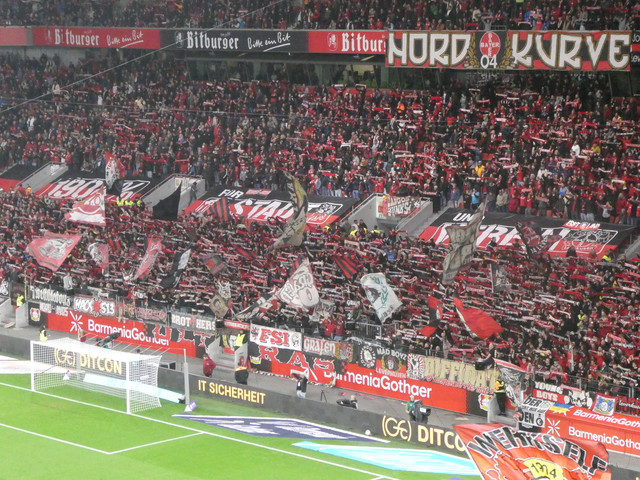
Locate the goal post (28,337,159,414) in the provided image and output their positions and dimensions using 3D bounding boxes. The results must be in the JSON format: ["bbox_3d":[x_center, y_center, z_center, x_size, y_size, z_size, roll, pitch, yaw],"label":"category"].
[{"bbox_3d":[-11.116,6.620,82.624,7.560,2.500,2.100,7,10,44],"label":"goal post"}]

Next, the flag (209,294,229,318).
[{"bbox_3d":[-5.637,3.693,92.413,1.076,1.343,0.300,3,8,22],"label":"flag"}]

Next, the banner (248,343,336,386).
[{"bbox_3d":[-1.554,6.512,87.802,6.700,1.450,0.100,7,10,44],"label":"banner"}]

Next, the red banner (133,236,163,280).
[{"bbox_3d":[-10.294,1.104,99.300,1.800,2.600,0.450,1,7,6],"label":"red banner"}]

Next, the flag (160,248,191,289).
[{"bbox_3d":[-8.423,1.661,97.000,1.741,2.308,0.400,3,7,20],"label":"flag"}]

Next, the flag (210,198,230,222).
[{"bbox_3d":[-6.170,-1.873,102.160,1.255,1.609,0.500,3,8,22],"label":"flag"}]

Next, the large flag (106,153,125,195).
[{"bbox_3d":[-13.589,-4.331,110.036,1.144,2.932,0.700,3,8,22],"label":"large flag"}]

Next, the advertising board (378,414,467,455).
[{"bbox_3d":[4.640,8.565,73.414,5.100,0.950,0.200,7,10,44],"label":"advertising board"}]

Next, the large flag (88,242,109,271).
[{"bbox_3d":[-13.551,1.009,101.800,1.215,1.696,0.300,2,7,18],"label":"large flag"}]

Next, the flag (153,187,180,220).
[{"bbox_3d":[-9.778,-2.325,106.000,1.850,2.200,0.400,1,7,7],"label":"flag"}]

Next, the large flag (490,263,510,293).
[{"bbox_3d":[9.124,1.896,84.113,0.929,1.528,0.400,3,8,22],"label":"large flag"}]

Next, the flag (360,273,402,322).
[{"bbox_3d":[3.171,2.965,85.800,2.200,2.550,0.450,2,7,13],"label":"flag"}]

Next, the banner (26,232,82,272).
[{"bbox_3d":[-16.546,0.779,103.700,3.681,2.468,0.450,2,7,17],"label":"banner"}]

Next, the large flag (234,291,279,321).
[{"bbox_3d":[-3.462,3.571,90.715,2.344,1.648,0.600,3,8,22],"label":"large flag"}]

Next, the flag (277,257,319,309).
[{"bbox_3d":[-1.221,2.306,90.300,2.350,2.800,0.450,2,7,10],"label":"flag"}]

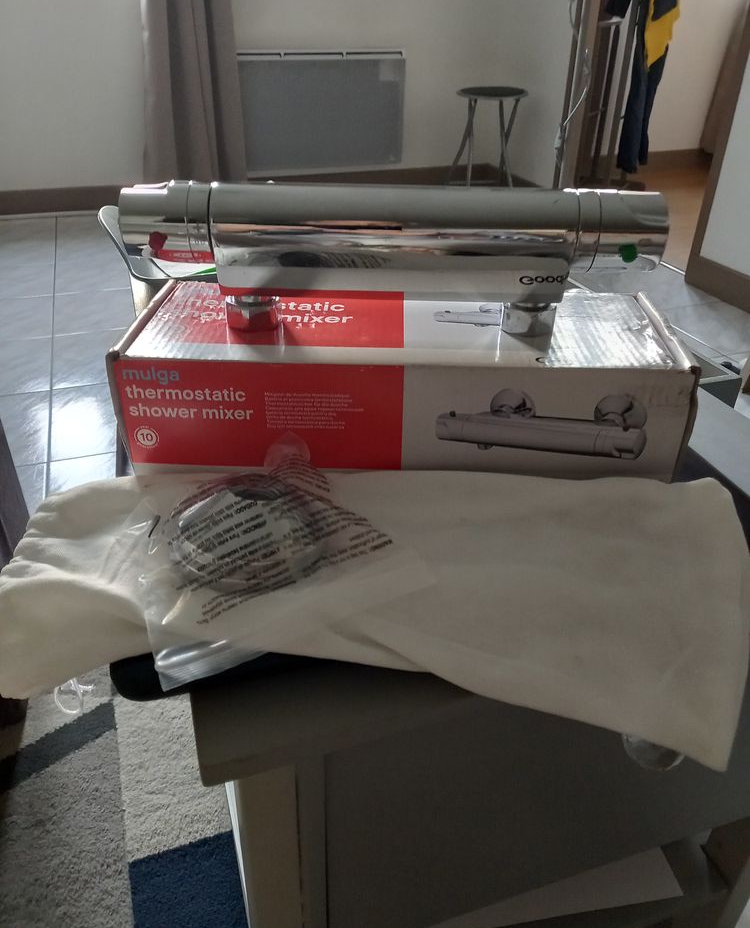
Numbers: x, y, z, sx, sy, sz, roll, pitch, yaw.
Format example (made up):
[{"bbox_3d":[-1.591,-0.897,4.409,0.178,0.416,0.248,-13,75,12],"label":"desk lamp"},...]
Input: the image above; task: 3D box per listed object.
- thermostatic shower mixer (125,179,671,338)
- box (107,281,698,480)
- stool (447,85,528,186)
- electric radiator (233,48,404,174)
[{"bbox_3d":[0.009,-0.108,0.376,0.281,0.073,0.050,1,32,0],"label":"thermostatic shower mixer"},{"bbox_3d":[0.014,-0.048,0.415,0.289,0.071,0.112,1,32,0],"label":"box"},{"bbox_3d":[0.500,-1.394,3.195,0.310,0.462,0.320,-1,32,-3],"label":"stool"},{"bbox_3d":[-0.261,-1.526,3.129,0.814,0.452,0.085,-10,33,-17],"label":"electric radiator"}]

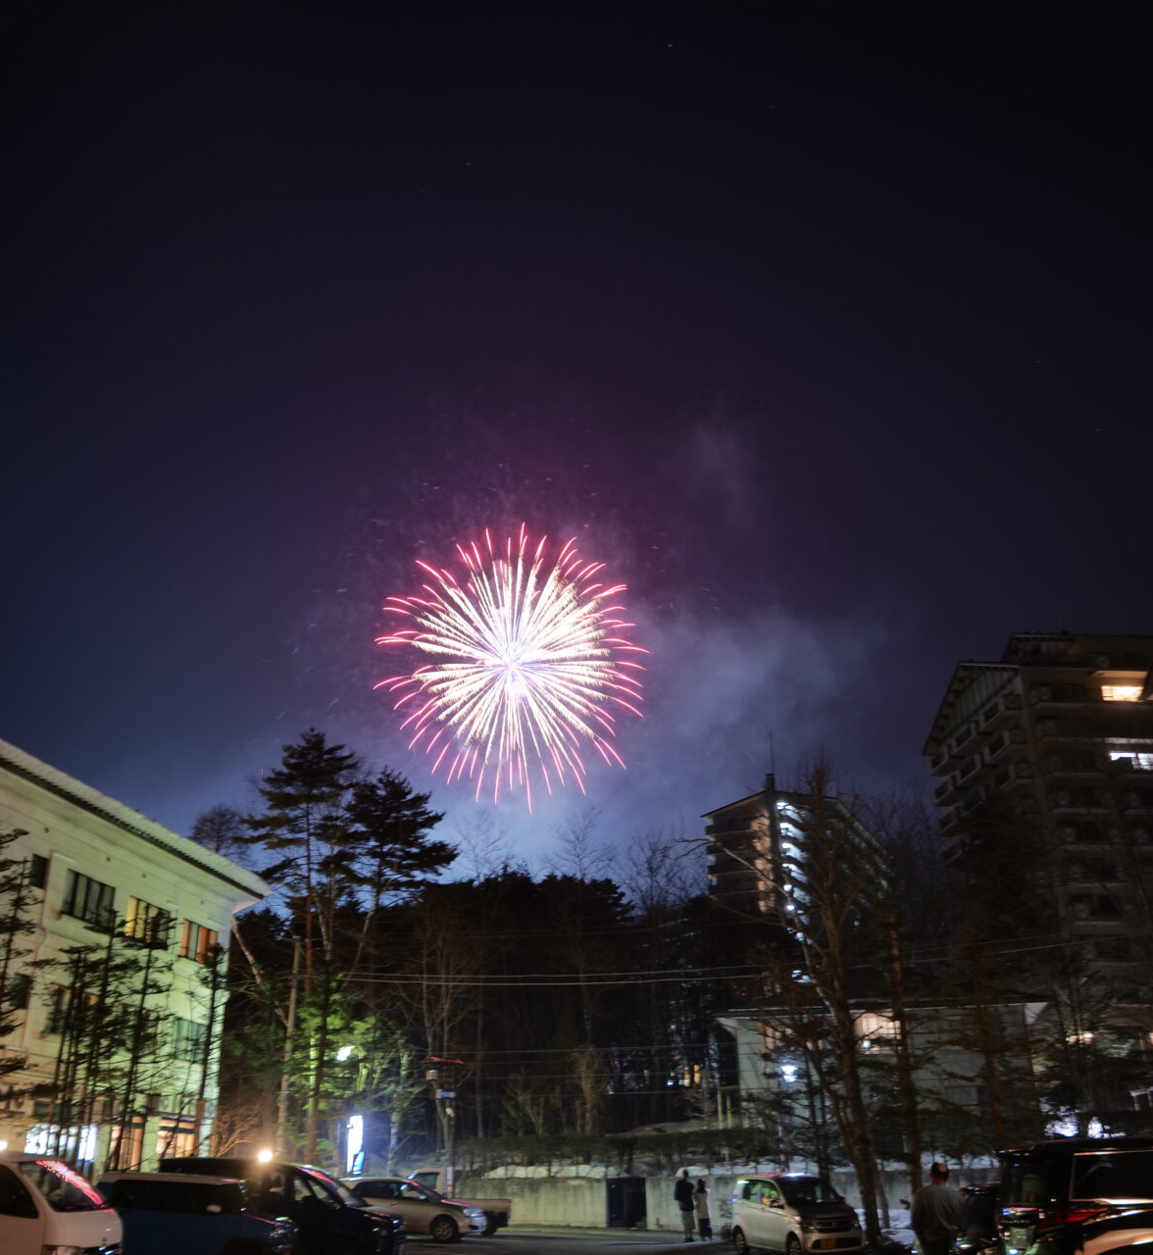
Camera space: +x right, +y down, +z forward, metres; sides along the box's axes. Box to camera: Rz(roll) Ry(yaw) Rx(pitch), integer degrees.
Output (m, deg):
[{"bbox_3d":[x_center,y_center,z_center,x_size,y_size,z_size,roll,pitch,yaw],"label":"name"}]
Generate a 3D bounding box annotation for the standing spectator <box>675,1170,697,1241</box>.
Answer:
[{"bbox_3d":[2.929,15.504,33.642,0.520,1.740,0.340,0,-23,0],"label":"standing spectator"}]

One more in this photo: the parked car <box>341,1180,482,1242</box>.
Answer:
[{"bbox_3d":[-4.593,16.340,35.223,4.300,1.560,1.740,-5,-24,11],"label":"parked car"}]

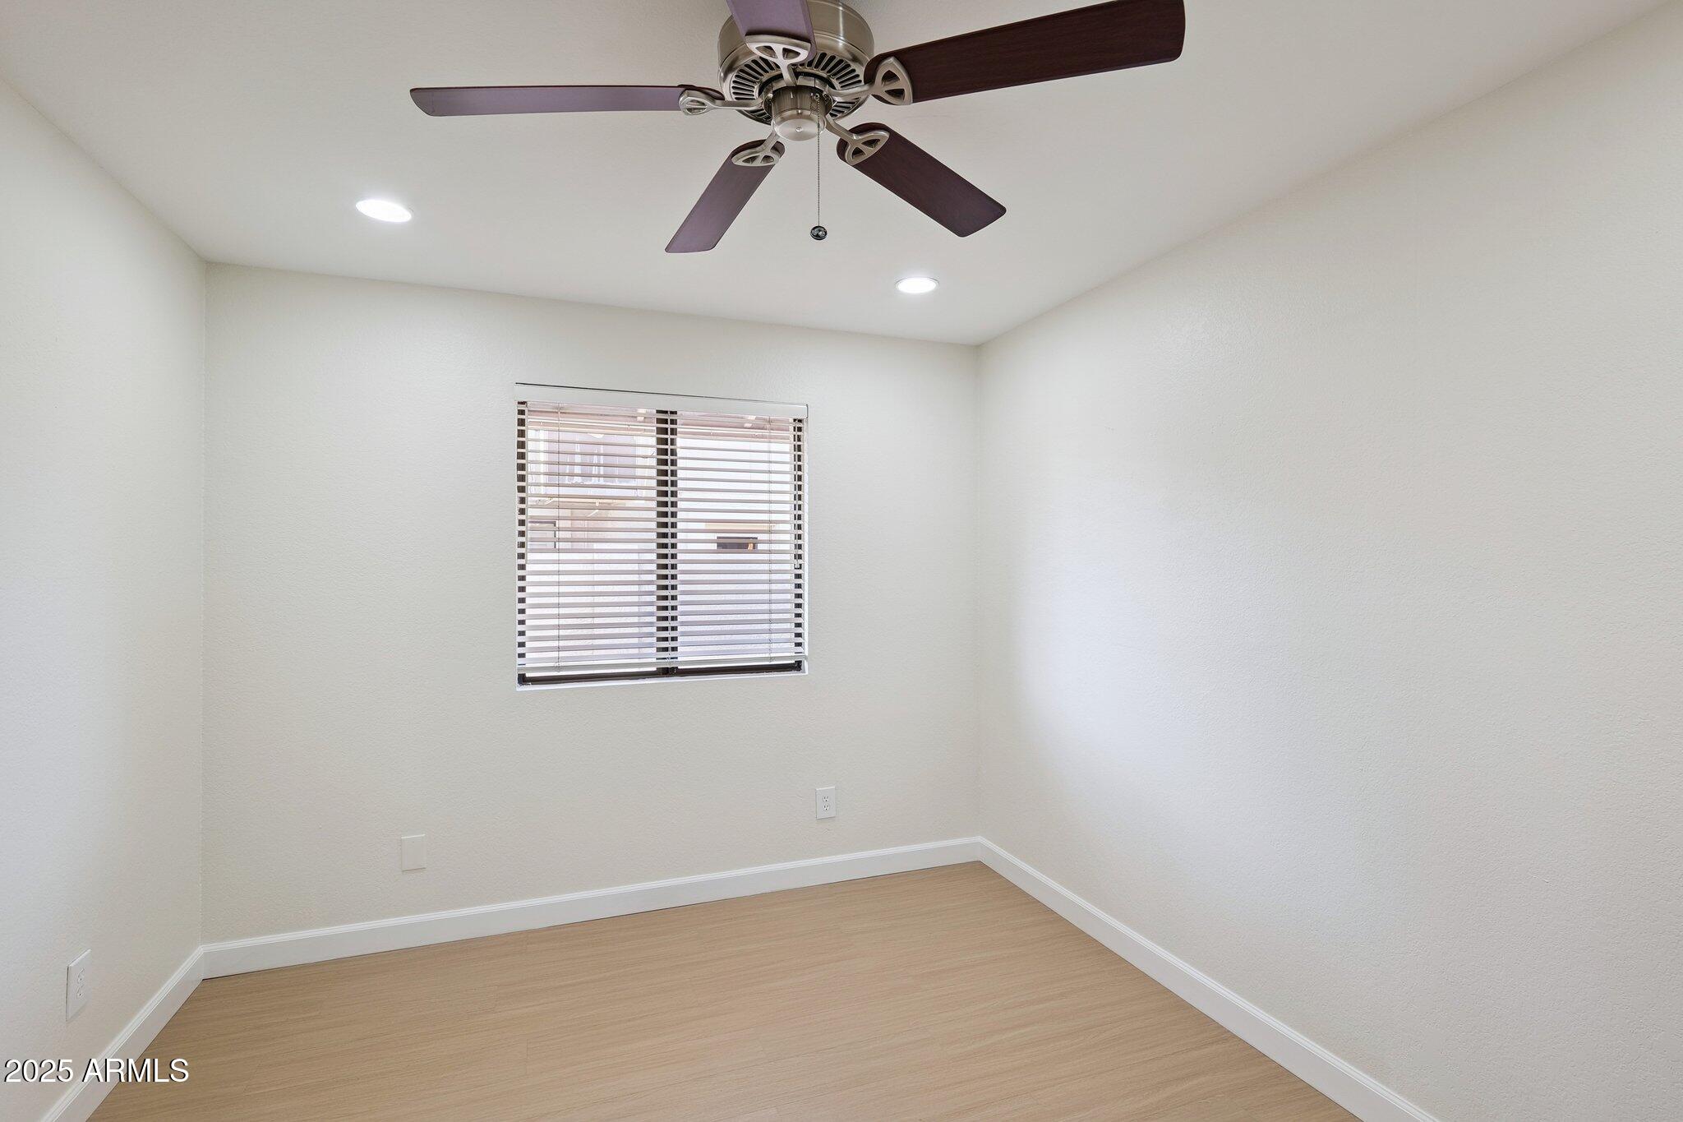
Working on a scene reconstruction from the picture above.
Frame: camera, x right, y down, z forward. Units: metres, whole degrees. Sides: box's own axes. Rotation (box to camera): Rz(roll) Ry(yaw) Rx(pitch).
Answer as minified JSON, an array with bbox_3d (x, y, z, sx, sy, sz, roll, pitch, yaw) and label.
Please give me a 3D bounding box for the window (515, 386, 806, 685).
[{"bbox_3d":[-0.704,-0.096,3.095,1.175,1.170,0.090,0,0,-20],"label":"window"}]

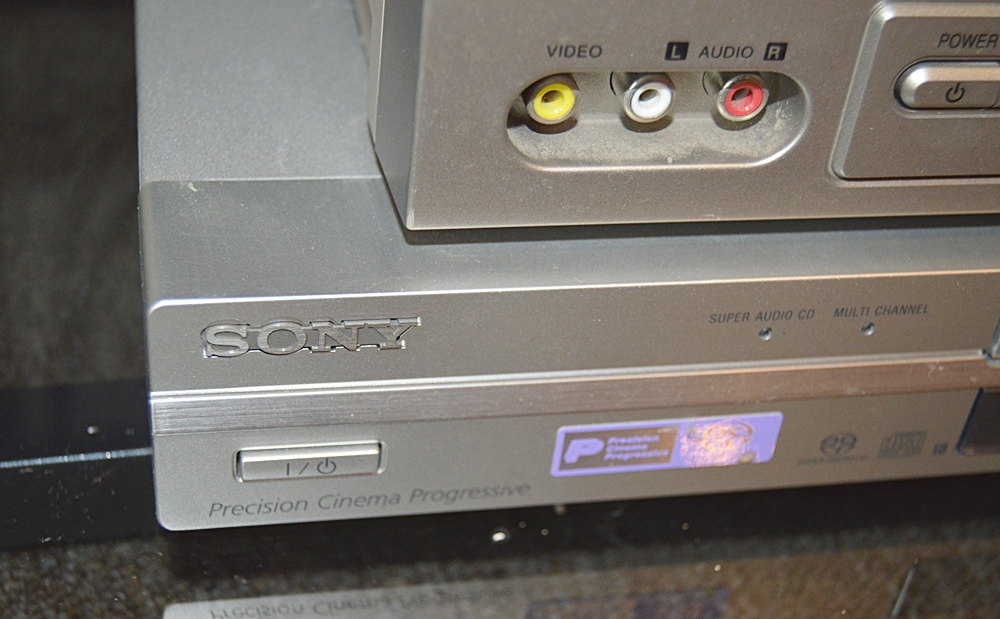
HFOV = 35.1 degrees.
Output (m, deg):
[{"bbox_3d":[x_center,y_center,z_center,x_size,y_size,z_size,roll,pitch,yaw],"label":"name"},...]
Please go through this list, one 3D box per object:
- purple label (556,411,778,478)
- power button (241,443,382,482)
[{"bbox_3d":[0.029,0.024,0.275,0.041,0.011,0.001,-2,37,-13],"label":"purple label"},{"bbox_3d":[-0.031,0.025,0.260,0.022,0.006,0.003,-2,37,-13],"label":"power button"}]

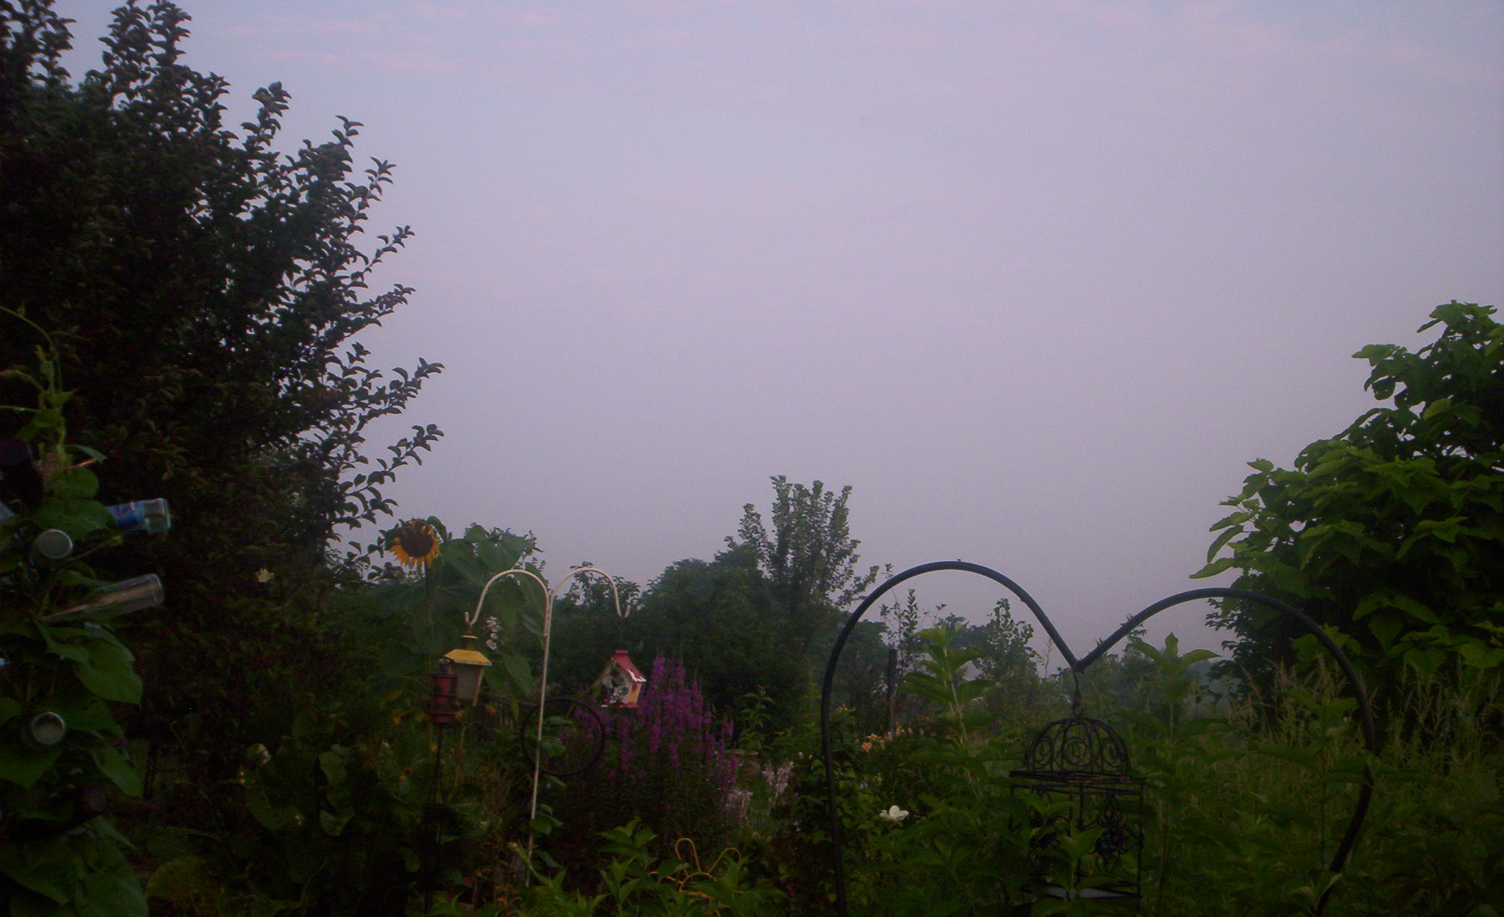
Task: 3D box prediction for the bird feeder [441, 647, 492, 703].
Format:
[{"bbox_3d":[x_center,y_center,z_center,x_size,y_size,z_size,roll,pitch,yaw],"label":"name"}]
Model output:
[{"bbox_3d":[-1.012,0.774,5.700,0.155,0.215,0.150,5,-8,-22],"label":"bird feeder"}]

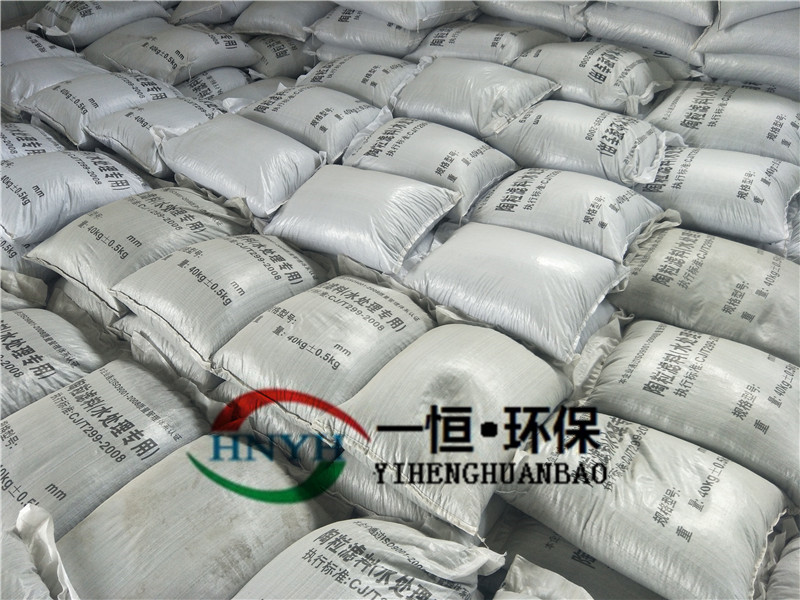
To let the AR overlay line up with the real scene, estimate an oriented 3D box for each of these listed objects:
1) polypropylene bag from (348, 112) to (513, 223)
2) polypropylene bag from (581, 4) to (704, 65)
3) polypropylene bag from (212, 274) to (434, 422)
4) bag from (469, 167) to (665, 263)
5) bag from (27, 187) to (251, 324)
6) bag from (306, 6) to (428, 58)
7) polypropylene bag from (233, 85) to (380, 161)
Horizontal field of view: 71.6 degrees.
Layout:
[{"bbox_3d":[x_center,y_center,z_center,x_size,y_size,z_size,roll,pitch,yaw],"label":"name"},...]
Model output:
[{"bbox_3d":[0.134,-0.606,2.478,0.675,0.190,0.475,31,52,29],"label":"polypropylene bag"},{"bbox_3d":[1.331,-1.442,2.901,0.622,0.206,0.510,29,54,21],"label":"polypropylene bag"},{"bbox_3d":[-0.229,0.133,1.847,0.484,0.187,0.606,25,49,22],"label":"polypropylene bag"},{"bbox_3d":[0.639,-0.339,2.145,0.622,0.206,0.510,23,43,27],"label":"bag"},{"bbox_3d":[-0.923,-0.229,2.039,0.510,0.206,0.622,25,47,22],"label":"bag"},{"bbox_3d":[-0.095,-1.562,3.194,0.675,0.190,0.475,24,49,24],"label":"bag"},{"bbox_3d":[-0.456,-0.882,2.737,0.675,0.190,0.475,22,48,22],"label":"polypropylene bag"}]

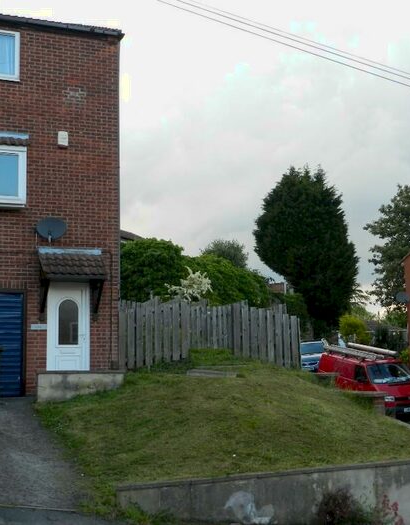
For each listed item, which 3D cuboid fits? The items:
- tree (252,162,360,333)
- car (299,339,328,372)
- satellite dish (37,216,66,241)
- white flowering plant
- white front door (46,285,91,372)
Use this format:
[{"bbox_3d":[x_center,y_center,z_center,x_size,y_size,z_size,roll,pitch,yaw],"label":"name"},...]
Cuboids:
[{"bbox_3d":[4.839,-0.144,37.000,5.008,9.149,5.008,0,-8,-10],"label":"tree"},{"bbox_3d":[4.534,4.142,33.500,1.750,1.480,4.200,-3,-1,9],"label":"car"},{"bbox_3d":[-2.956,-0.654,14.777,0.600,0.470,0.380,0,-8,-9],"label":"satellite dish"},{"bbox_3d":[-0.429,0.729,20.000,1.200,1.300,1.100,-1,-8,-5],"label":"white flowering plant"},{"bbox_3d":[-2.655,1.383,14.998,0.836,2.039,0.090,2,-9,-21],"label":"white front door"}]

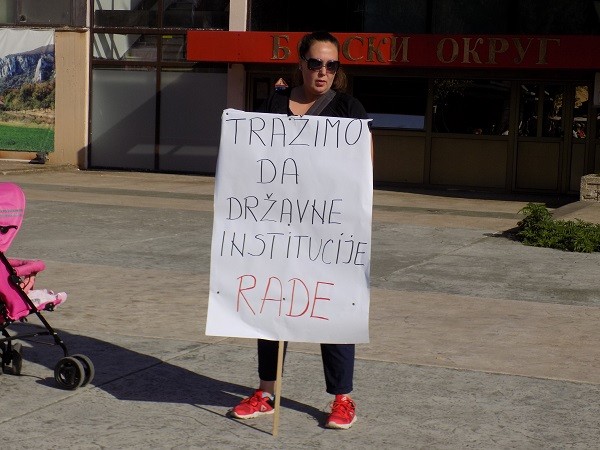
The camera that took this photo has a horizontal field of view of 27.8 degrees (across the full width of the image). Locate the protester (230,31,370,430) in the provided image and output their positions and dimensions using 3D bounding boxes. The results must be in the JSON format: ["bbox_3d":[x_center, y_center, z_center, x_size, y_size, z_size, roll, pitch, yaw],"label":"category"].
[{"bbox_3d":[0.011,0.011,5.470,0.580,1.750,0.420,3,6,12],"label":"protester"}]

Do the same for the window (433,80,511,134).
[{"bbox_3d":[3.069,-2.103,21.714,1.380,0.920,0.100,3,6,12],"label":"window"}]

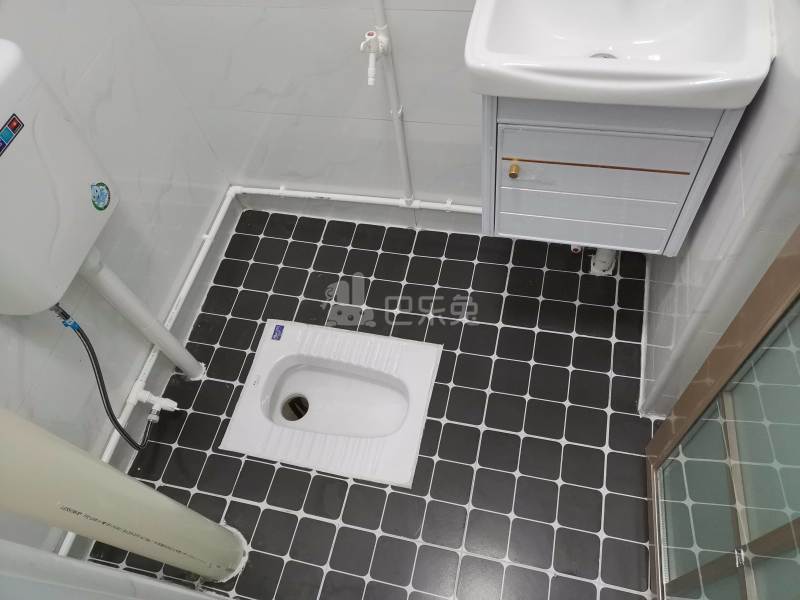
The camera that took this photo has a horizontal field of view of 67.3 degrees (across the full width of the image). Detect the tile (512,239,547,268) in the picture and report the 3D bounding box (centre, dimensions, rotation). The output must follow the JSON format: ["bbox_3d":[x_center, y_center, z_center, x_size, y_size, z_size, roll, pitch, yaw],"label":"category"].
[{"bbox_3d":[0.389,-0.135,1.800,0.096,0.010,0.096,7,61,14],"label":"tile"}]

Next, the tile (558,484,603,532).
[{"bbox_3d":[0.418,0.486,1.402,0.095,0.010,0.095,8,61,14],"label":"tile"}]

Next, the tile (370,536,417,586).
[{"bbox_3d":[-0.014,0.607,1.400,0.097,0.009,0.097,8,61,13],"label":"tile"}]

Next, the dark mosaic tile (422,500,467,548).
[{"bbox_3d":[0.106,0.533,1.425,0.097,0.009,0.097,8,61,13],"label":"dark mosaic tile"}]

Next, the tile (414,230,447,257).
[{"bbox_3d":[0.097,-0.171,1.859,0.097,0.010,0.097,7,60,14],"label":"tile"}]

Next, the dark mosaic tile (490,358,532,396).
[{"bbox_3d":[0.293,0.205,1.590,0.096,0.008,0.096,7,61,14],"label":"dark mosaic tile"}]

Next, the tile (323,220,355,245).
[{"bbox_3d":[-0.195,-0.212,1.922,0.096,0.008,0.096,7,61,14],"label":"tile"}]

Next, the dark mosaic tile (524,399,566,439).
[{"bbox_3d":[0.367,0.303,1.520,0.095,0.010,0.095,8,61,14],"label":"dark mosaic tile"}]

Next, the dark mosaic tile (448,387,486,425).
[{"bbox_3d":[0.176,0.278,1.565,0.096,0.009,0.096,8,60,14],"label":"dark mosaic tile"}]

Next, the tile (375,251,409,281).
[{"bbox_3d":[-0.022,-0.099,1.827,0.096,0.009,0.096,8,60,14],"label":"tile"}]

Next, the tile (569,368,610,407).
[{"bbox_3d":[0.492,0.233,1.559,0.096,0.010,0.096,7,61,14],"label":"tile"}]

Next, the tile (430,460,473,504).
[{"bbox_3d":[0.129,0.448,1.472,0.095,0.010,0.095,8,61,14],"label":"tile"}]

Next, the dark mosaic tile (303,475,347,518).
[{"bbox_3d":[-0.184,0.491,1.496,0.096,0.008,0.096,7,61,14],"label":"dark mosaic tile"}]

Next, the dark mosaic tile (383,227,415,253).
[{"bbox_3d":[-0.002,-0.183,1.873,0.095,0.010,0.090,8,61,14],"label":"dark mosaic tile"}]

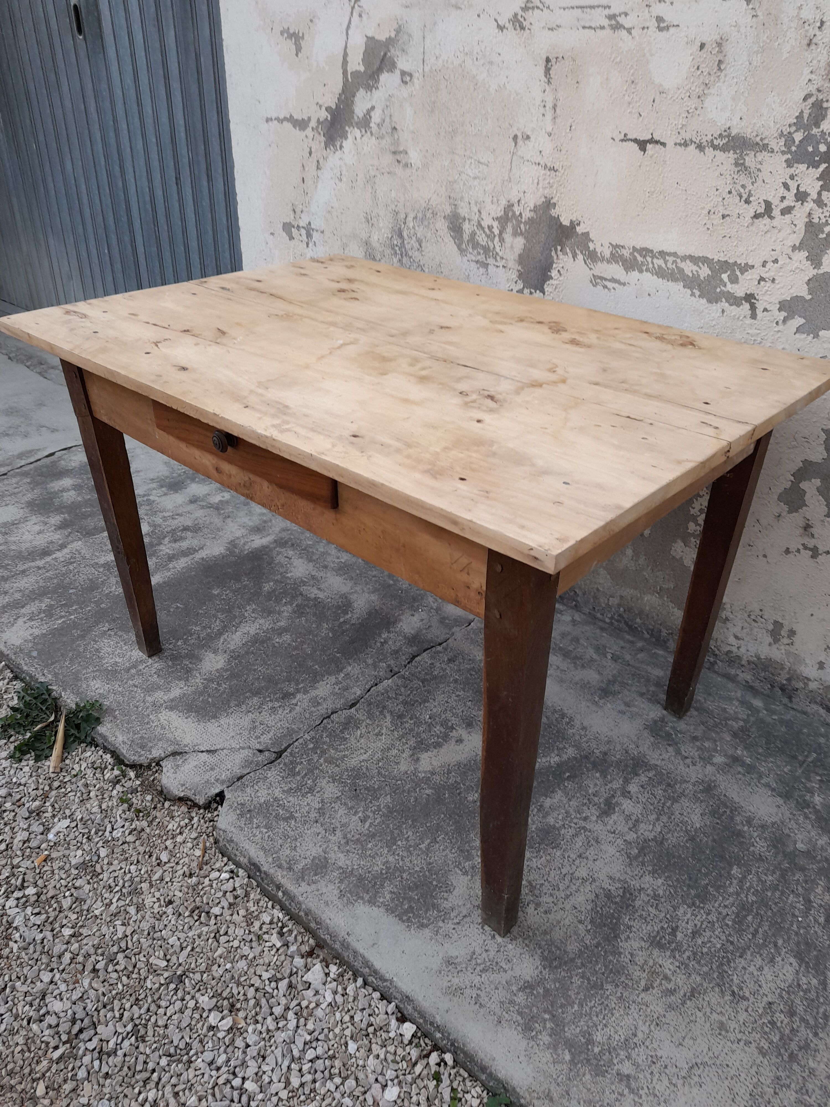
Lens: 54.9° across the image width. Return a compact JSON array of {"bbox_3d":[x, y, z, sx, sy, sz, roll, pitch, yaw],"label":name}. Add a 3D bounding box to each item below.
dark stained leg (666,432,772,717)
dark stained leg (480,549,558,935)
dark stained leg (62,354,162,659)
[{"bbox_3d":[0.576,0.022,1.525,0.062,0.745,0.060,26,40,35],"label":"dark stained leg"},{"bbox_3d":[0.129,0.279,1.108,0.064,0.748,0.060,26,40,35],"label":"dark stained leg"},{"bbox_3d":[-0.631,-0.089,1.700,0.062,0.749,0.060,26,40,35],"label":"dark stained leg"}]

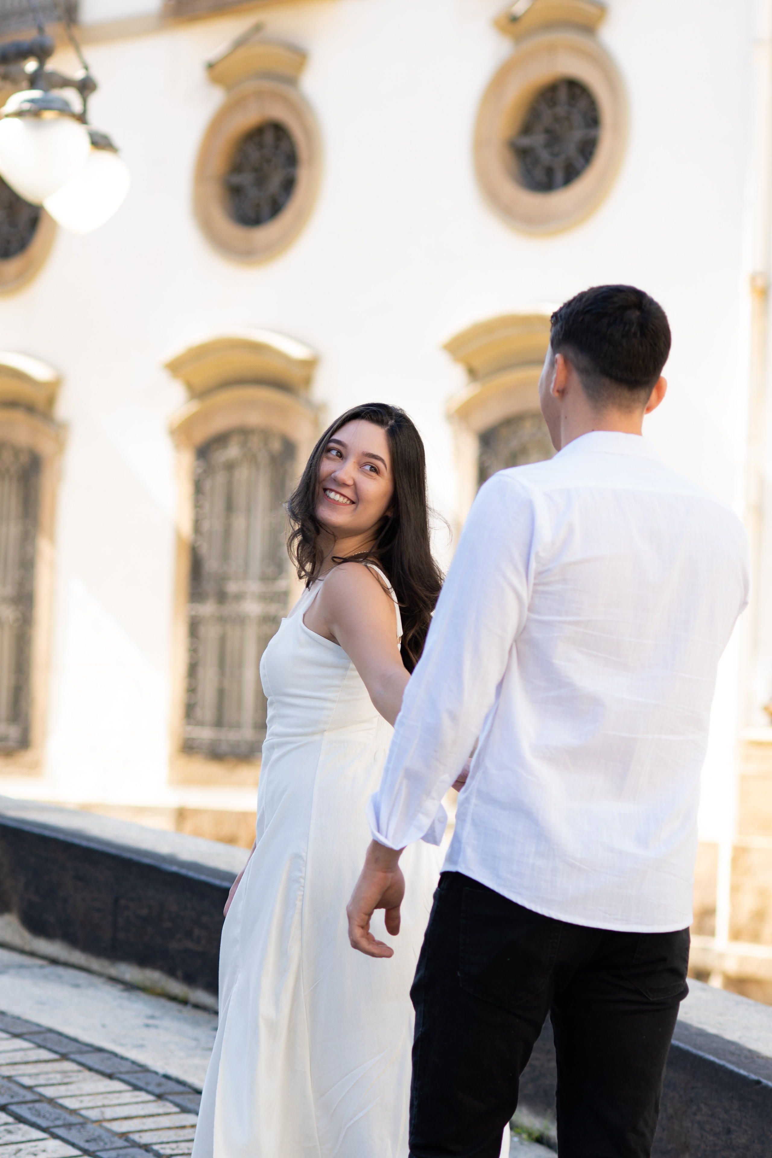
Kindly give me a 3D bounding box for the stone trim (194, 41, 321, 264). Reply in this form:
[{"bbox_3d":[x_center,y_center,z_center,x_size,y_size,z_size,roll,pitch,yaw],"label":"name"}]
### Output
[{"bbox_3d":[-1.084,-3.541,34.063,0.380,1.870,1.600,4,-3,-41],"label":"stone trim"}]

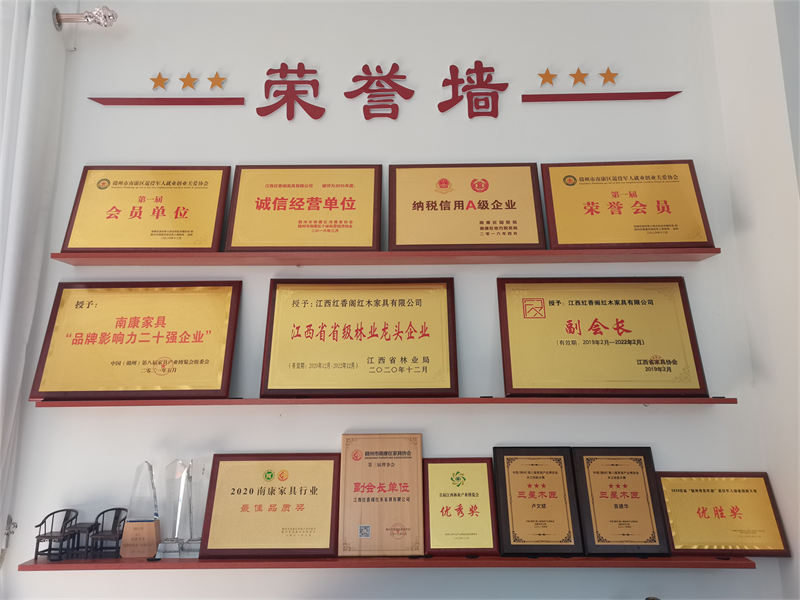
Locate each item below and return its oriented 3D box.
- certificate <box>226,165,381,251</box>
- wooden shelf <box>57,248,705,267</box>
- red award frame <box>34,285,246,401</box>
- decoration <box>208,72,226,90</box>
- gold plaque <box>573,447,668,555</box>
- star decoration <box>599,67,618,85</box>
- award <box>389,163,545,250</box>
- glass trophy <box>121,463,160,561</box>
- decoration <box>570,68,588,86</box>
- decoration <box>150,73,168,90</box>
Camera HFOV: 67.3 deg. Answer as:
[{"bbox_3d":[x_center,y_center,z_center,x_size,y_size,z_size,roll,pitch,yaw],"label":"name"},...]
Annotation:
[{"bbox_3d":[-0.300,-0.289,1.916,0.475,0.326,0.020,0,-25,1],"label":"certificate"},{"bbox_3d":[-0.048,-0.130,1.870,2.014,0.015,0.127,0,-10,1],"label":"wooden shelf"},{"bbox_3d":[-0.821,0.125,1.913,0.602,0.392,0.024,0,-24,0],"label":"red award frame"},{"bbox_3d":[-0.644,-0.773,2.128,0.065,0.065,0.010,0,-11,0],"label":"decoration"},{"bbox_3d":[0.663,0.607,1.821,0.245,0.307,0.024,0,-24,0],"label":"gold plaque"},{"bbox_3d":[0.705,-0.753,2.033,0.067,0.064,0.010,0,-10,1],"label":"star decoration"},{"bbox_3d":[0.217,-0.304,1.990,0.501,0.337,0.024,0,-24,0],"label":"award"},{"bbox_3d":[-0.754,0.616,1.779,0.107,0.268,0.045,0,-10,1],"label":"glass trophy"},{"bbox_3d":[0.607,-0.752,2.034,0.067,0.065,0.010,0,-10,1],"label":"decoration"},{"bbox_3d":[-0.820,-0.746,2.050,0.064,0.061,0.010,0,-10,1],"label":"decoration"}]

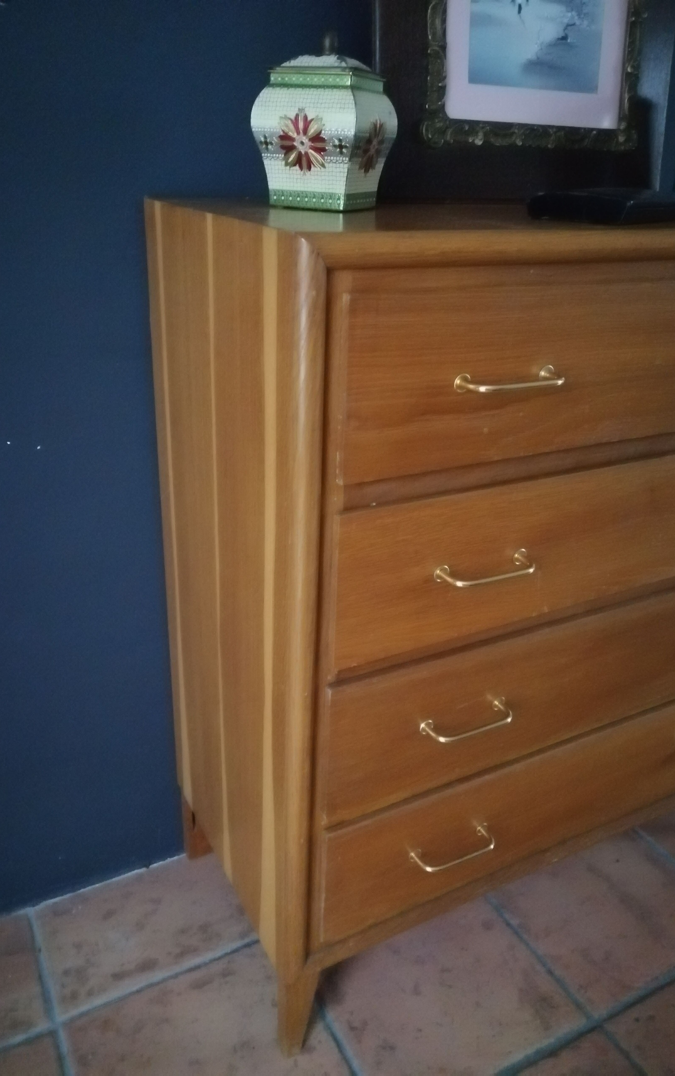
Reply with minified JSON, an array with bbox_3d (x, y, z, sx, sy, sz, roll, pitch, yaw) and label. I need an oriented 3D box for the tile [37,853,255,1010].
[{"bbox_3d":[-0.278,0.577,1.262,0.308,0.012,0.200,-11,27,-26],"label":"tile"}]

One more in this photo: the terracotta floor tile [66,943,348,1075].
[{"bbox_3d":[-0.152,0.677,1.050,0.308,0.012,0.307,-11,27,-26],"label":"terracotta floor tile"}]

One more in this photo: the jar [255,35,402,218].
[{"bbox_3d":[-0.012,-0.470,0.951,0.125,0.176,0.125,12,26,20],"label":"jar"}]

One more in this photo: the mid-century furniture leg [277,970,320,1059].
[{"bbox_3d":[-0.051,0.589,1.055,0.047,0.152,0.033,-11,28,-27],"label":"mid-century furniture leg"}]

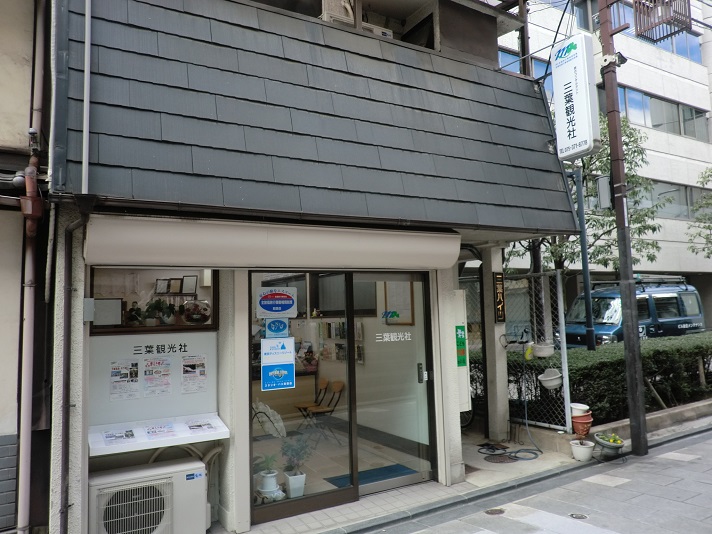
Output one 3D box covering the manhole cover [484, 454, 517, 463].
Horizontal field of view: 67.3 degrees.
[{"bbox_3d":[1.565,2.061,5.752,0.360,0.015,0.340,-2,-5,0],"label":"manhole cover"}]

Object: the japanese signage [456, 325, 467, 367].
[{"bbox_3d":[0.995,0.754,5.066,0.117,0.385,0.015,1,-5,-30],"label":"japanese signage"}]

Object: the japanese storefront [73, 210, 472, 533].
[{"bbox_3d":[-0.508,0.865,4.465,3.220,2.310,0.650,1,-5,-30],"label":"japanese storefront"}]

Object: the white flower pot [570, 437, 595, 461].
[{"bbox_3d":[2.408,1.912,5.683,0.260,0.260,0.260,-2,-5,0],"label":"white flower pot"}]

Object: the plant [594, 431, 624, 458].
[{"bbox_3d":[2.893,2.037,6.103,0.330,0.290,0.320,1,-5,-30],"label":"plant"}]

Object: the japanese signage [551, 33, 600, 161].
[{"bbox_3d":[2.336,-1.789,5.699,0.150,1.260,0.430,1,-5,-30],"label":"japanese signage"}]

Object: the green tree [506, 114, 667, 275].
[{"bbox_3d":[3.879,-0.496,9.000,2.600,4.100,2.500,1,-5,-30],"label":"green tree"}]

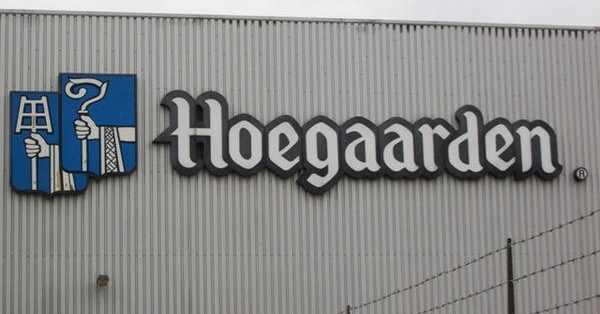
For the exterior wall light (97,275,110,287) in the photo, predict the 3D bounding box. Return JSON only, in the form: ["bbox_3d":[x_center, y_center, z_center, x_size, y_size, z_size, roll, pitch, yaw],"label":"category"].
[{"bbox_3d":[-4.966,3.122,42.098,0.300,0.260,0.200,1,-11,-13],"label":"exterior wall light"}]

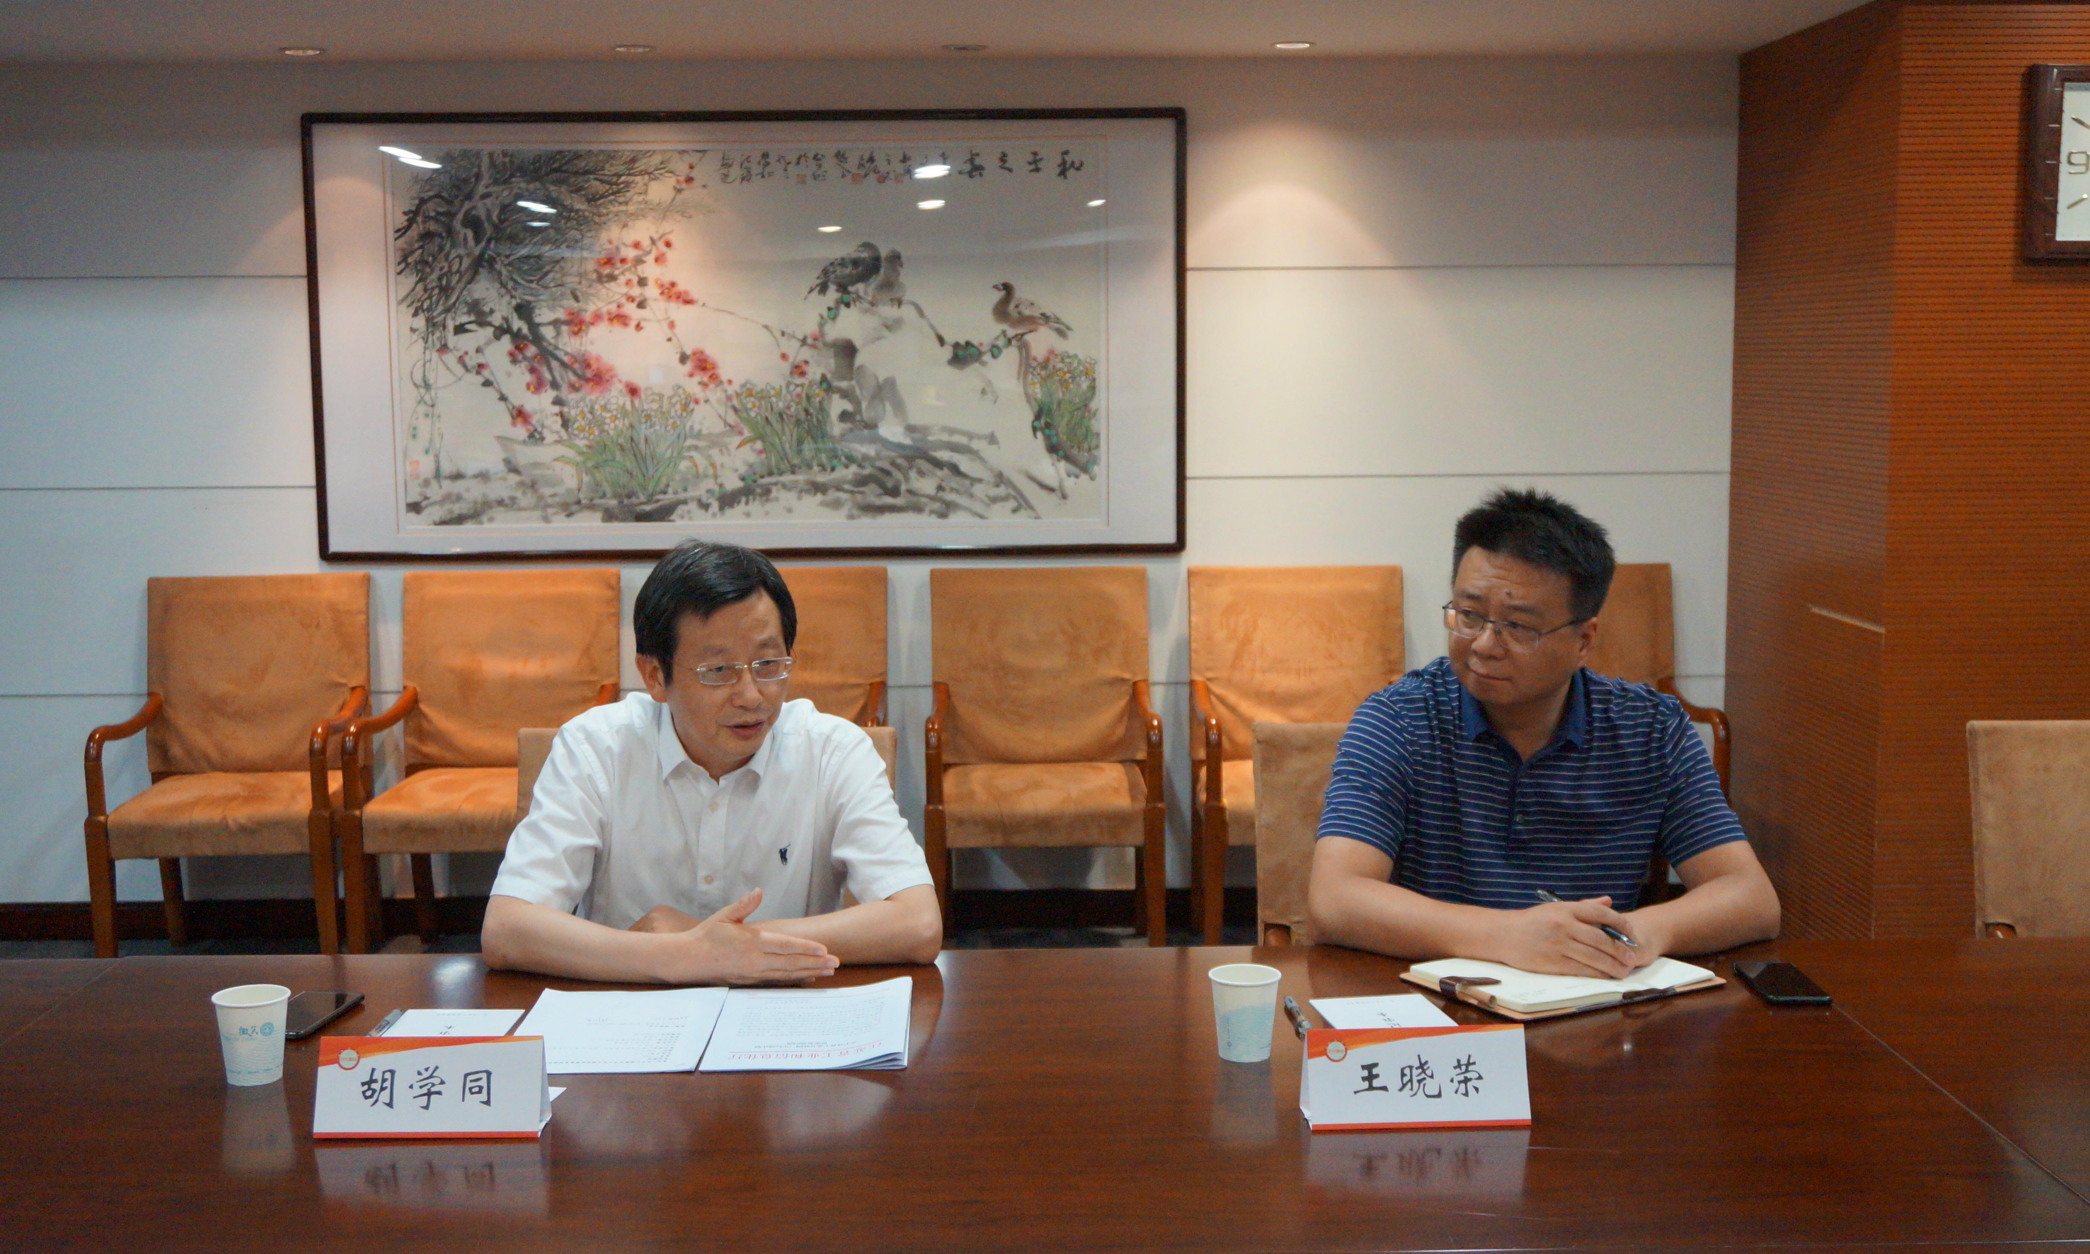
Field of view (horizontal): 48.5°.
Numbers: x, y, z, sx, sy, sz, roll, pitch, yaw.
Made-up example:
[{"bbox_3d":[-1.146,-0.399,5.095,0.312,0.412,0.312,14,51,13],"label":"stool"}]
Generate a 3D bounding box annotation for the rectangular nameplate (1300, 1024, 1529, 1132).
[{"bbox_3d":[0.342,0.411,2.142,0.203,0.082,0.070,-1,7,-4],"label":"rectangular nameplate"}]

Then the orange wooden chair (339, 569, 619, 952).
[{"bbox_3d":[-1.329,0.353,5.590,0.575,0.945,0.610,-1,7,-3],"label":"orange wooden chair"}]

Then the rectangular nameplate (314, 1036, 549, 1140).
[{"bbox_3d":[-0.576,0.429,2.185,0.210,0.087,0.067,0,7,0],"label":"rectangular nameplate"}]

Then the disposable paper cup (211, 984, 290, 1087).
[{"bbox_3d":[-0.779,0.402,2.276,0.075,0.087,0.075,-1,7,-1],"label":"disposable paper cup"}]

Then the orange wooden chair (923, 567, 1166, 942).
[{"bbox_3d":[-0.005,0.355,5.619,0.565,0.952,0.600,-1,7,-1],"label":"orange wooden chair"}]

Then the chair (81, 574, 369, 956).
[{"bbox_3d":[-1.927,0.373,5.575,0.565,0.952,0.600,-1,7,-5],"label":"chair"}]

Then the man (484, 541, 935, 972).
[{"bbox_3d":[-0.395,0.522,2.860,0.550,1.255,0.700,-1,7,-7],"label":"man"}]

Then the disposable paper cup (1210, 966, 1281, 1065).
[{"bbox_3d":[0.202,0.389,2.327,0.075,0.087,0.075,0,7,0],"label":"disposable paper cup"}]

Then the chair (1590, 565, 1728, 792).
[{"bbox_3d":[1.306,0.343,5.648,0.565,0.952,0.600,0,7,2],"label":"chair"}]

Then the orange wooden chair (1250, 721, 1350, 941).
[{"bbox_3d":[0.576,0.639,3.117,0.565,0.952,0.600,-1,7,-1],"label":"orange wooden chair"}]

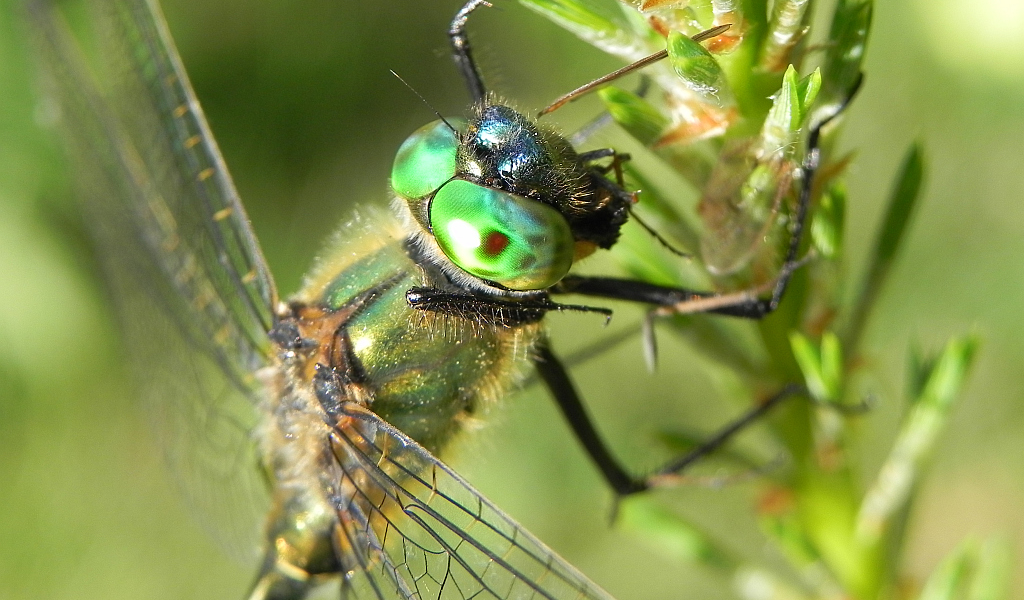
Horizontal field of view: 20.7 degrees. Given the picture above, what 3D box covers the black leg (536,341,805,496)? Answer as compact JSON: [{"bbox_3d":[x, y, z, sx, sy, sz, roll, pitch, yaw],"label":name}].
[{"bbox_3d":[0.005,0.004,0.096,0.009,0.005,0.003,5,-4,-9],"label":"black leg"}]

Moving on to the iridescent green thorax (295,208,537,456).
[{"bbox_3d":[-0.003,0.001,0.093,0.008,0.008,0.007,15,25,-43],"label":"iridescent green thorax"}]

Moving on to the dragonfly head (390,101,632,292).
[{"bbox_3d":[0.000,-0.003,0.092,0.007,0.006,0.007,33,16,-41],"label":"dragonfly head"}]

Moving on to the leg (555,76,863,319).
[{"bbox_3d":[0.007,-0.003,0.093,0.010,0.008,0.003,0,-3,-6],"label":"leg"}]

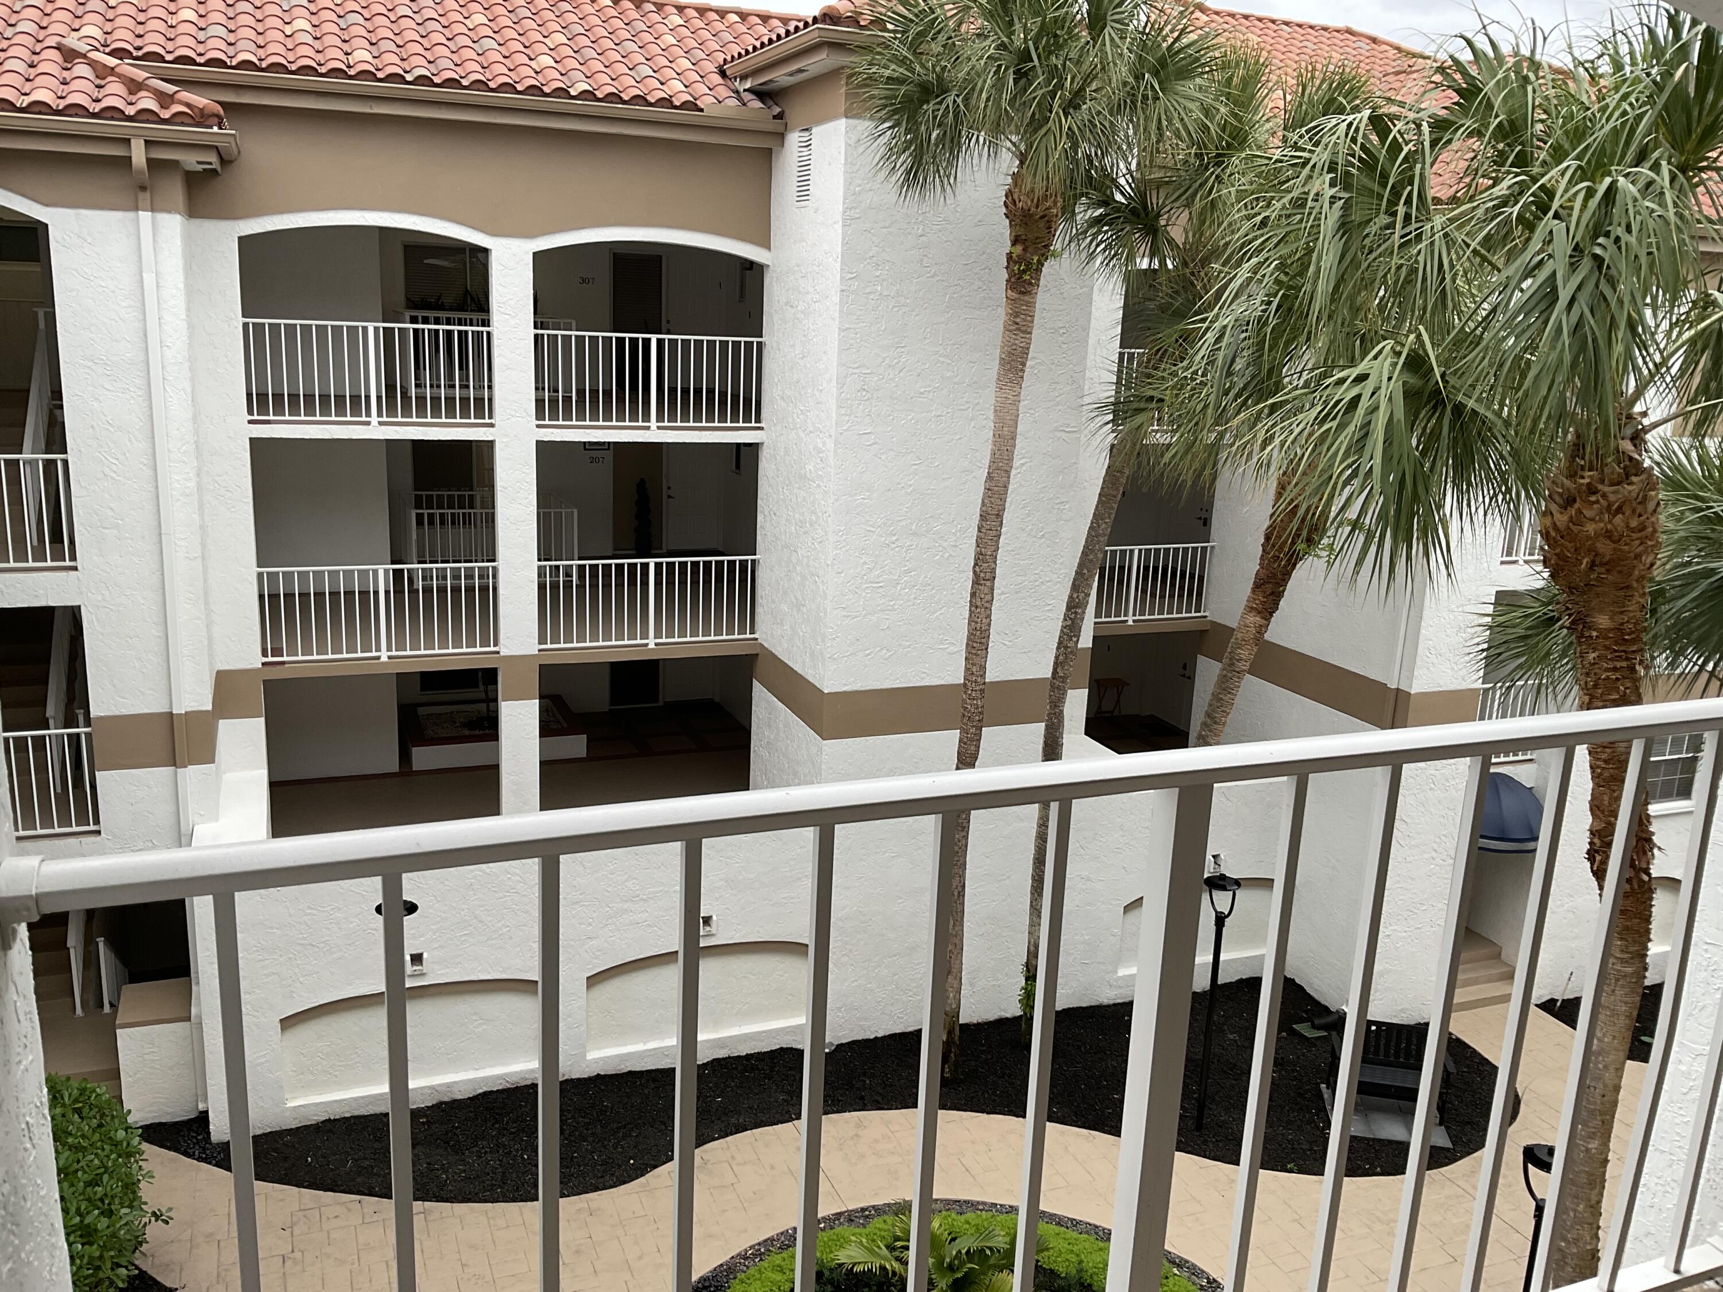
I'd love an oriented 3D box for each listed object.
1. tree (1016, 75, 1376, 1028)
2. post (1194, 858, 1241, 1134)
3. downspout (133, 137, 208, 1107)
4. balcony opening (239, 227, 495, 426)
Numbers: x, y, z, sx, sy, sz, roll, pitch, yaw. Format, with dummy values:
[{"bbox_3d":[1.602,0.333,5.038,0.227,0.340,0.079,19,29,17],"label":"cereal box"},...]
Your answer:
[{"bbox_3d":[3.686,-0.774,16.342,3.700,11.100,3.600,3,14,0],"label":"tree"},{"bbox_3d":[3.635,3.743,15.047,0.400,2.980,0.400,3,14,0],"label":"post"},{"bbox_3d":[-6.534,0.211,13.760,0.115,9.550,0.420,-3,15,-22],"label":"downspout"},{"bbox_3d":[-5.239,-3.406,15.432,2.530,2.070,0.300,-3,15,-22],"label":"balcony opening"}]

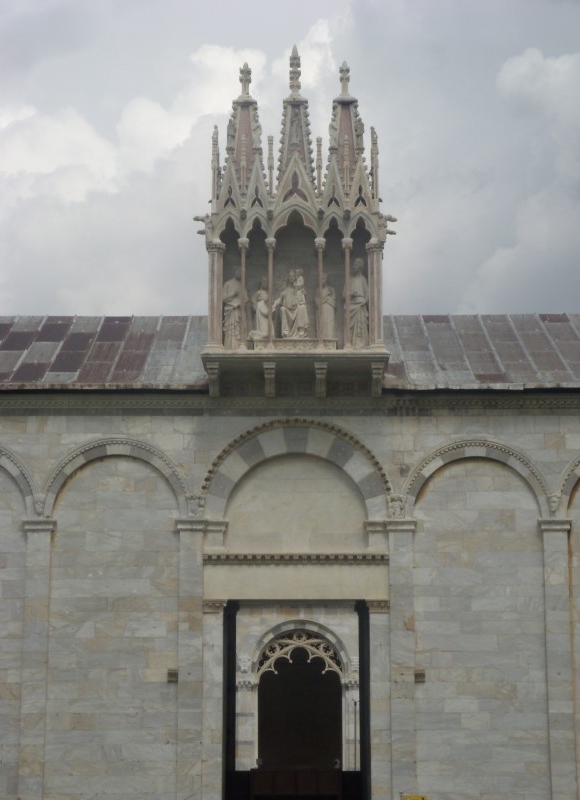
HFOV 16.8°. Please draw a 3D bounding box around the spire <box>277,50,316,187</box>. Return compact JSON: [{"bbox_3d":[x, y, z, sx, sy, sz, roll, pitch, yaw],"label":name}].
[{"bbox_3d":[0.109,-5.648,39.075,0.756,3.047,0.756,0,-14,0],"label":"spire"}]

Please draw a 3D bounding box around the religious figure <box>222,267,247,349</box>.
[{"bbox_3d":[-1.052,-1.740,37.587,0.478,1.695,0.420,3,-13,-15],"label":"religious figure"}]

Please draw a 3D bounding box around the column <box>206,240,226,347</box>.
[{"bbox_3d":[-1.406,-2.015,37.565,0.380,2.175,0.380,0,-14,0],"label":"column"}]

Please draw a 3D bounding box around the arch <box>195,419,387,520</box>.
[{"bbox_3d":[0.114,1.312,37.263,3.623,1.975,0.400,0,-14,0],"label":"arch"}]

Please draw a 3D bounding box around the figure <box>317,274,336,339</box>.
[{"bbox_3d":[0.690,-1.752,37.661,0.403,1.361,0.360,-3,-13,15],"label":"figure"}]

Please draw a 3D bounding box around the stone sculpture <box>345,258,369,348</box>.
[{"bbox_3d":[1.292,-1.866,37.889,0.460,1.809,0.420,0,-14,0],"label":"stone sculpture"}]

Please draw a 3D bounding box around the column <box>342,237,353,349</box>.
[{"bbox_3d":[1.097,-2.049,37.470,0.200,2.250,0.200,0,-14,0],"label":"column"}]

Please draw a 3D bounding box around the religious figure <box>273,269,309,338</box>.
[{"bbox_3d":[0.019,-1.857,37.938,0.680,1.429,0.600,0,-14,0],"label":"religious figure"}]

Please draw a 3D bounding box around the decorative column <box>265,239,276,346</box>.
[{"bbox_3d":[-0.365,-2.054,37.242,0.218,2.104,0.210,0,-13,0],"label":"decorative column"}]

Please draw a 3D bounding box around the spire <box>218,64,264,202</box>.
[{"bbox_3d":[-0.917,-5.281,38.342,0.878,2.827,0.850,0,-13,0],"label":"spire"}]

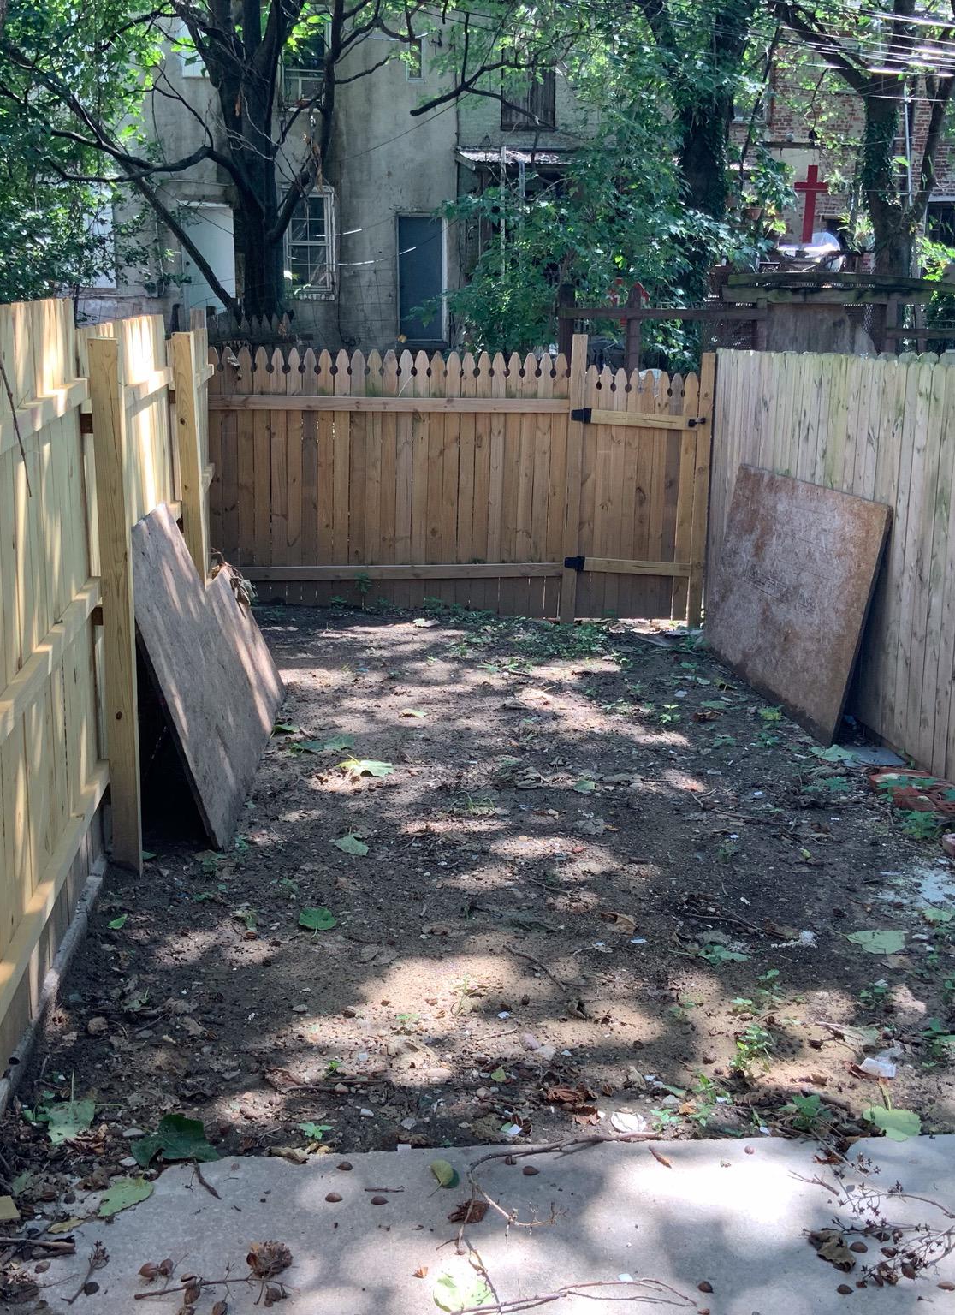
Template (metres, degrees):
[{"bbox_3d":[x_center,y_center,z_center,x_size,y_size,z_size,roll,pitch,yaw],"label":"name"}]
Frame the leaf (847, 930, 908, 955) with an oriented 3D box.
[{"bbox_3d":[1.194,0.851,4.392,0.178,0.020,0.165,1,12,0],"label":"leaf"}]

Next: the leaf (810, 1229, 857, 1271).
[{"bbox_3d":[0.696,1.160,2.878,0.060,0.028,0.110,-5,13,-23],"label":"leaf"}]

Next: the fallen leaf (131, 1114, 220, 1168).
[{"bbox_3d":[-0.665,1.060,3.225,0.190,0.045,0.160,1,12,0],"label":"fallen leaf"}]

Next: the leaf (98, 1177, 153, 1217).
[{"bbox_3d":[-0.761,1.171,3.182,0.080,0.020,0.145,12,17,42],"label":"leaf"}]

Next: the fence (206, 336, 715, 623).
[{"bbox_3d":[-0.083,-1.132,9.409,3.215,1.800,0.140,-1,12,-6],"label":"fence"}]

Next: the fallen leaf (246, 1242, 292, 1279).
[{"bbox_3d":[-0.418,1.213,2.953,0.090,0.045,0.080,0,12,-6],"label":"fallen leaf"}]

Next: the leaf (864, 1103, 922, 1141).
[{"bbox_3d":[0.996,1.117,3.529,0.115,0.030,0.130,-3,13,-17],"label":"leaf"}]

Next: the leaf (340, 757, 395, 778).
[{"bbox_3d":[-0.451,0.453,6.046,0.220,0.050,0.190,1,12,0],"label":"leaf"}]

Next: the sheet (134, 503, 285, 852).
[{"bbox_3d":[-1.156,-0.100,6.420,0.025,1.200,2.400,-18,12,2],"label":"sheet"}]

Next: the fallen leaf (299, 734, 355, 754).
[{"bbox_3d":[-0.656,0.375,6.395,0.235,0.050,0.190,1,12,0],"label":"fallen leaf"}]

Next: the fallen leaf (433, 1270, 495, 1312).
[{"bbox_3d":[-0.026,1.246,2.886,0.115,0.020,0.115,0,12,-3],"label":"fallen leaf"}]

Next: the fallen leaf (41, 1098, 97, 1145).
[{"bbox_3d":[-0.964,1.099,3.475,0.115,0.030,0.145,0,12,-6],"label":"fallen leaf"}]

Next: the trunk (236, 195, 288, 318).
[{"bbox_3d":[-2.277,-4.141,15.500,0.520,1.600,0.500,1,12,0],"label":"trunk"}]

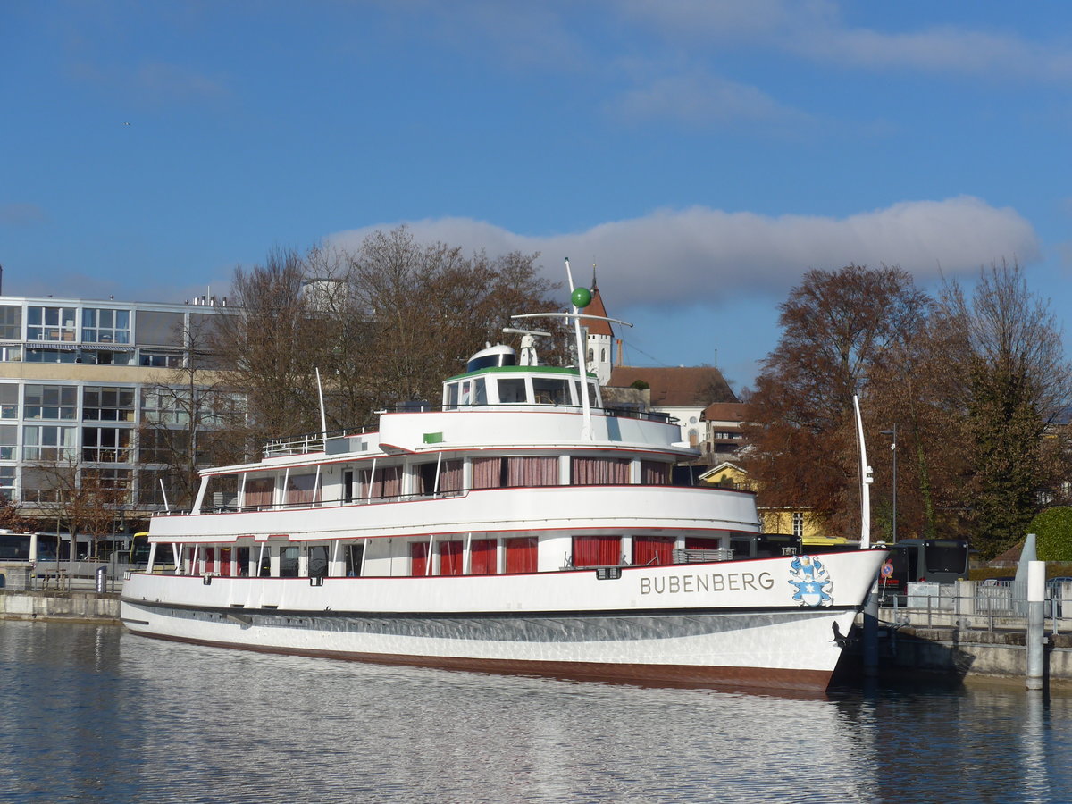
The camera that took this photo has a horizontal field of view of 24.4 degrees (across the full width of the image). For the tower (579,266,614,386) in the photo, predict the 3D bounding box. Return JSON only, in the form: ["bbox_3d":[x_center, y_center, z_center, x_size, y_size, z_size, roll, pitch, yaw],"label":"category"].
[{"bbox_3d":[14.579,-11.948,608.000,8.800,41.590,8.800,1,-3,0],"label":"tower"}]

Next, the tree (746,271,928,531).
[{"bbox_3d":[18.505,1.387,151.475,11.510,19.630,11.510,1,-3,0],"label":"tree"}]

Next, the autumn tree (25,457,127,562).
[{"bbox_3d":[-22.549,5.706,121.842,4.930,5.920,4.680,1,-3,0],"label":"autumn tree"}]

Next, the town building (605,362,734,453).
[{"bbox_3d":[33.202,1.996,608.987,32.020,20.520,19.000,1,-3,-5],"label":"town building"}]

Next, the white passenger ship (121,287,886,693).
[{"bbox_3d":[-3.007,2.547,85.809,9.200,12.300,46.500,3,-4,-32],"label":"white passenger ship"}]

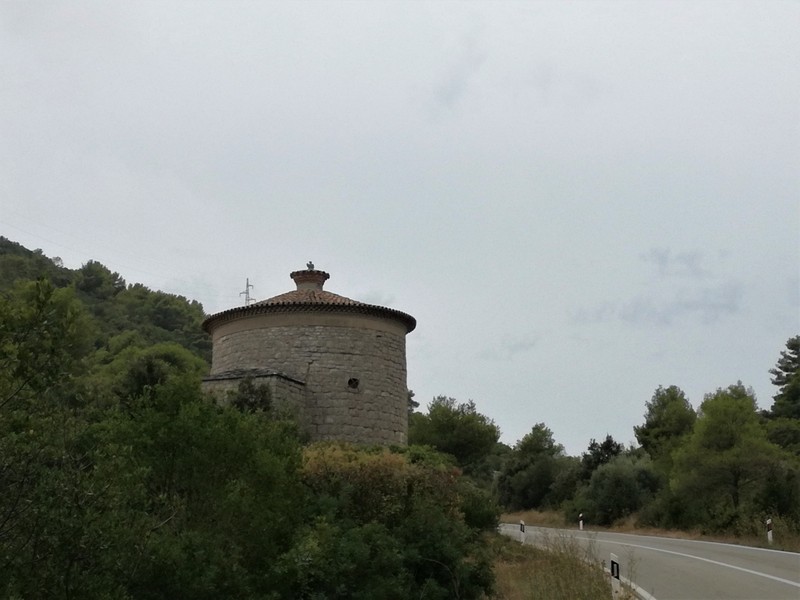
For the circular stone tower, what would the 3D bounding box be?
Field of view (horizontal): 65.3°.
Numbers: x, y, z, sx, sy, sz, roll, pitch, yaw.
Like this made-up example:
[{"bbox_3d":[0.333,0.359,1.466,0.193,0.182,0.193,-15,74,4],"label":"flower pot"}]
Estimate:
[{"bbox_3d":[-4.105,2.658,28.284,9.600,9.090,9.600,-1,-17,0],"label":"circular stone tower"}]

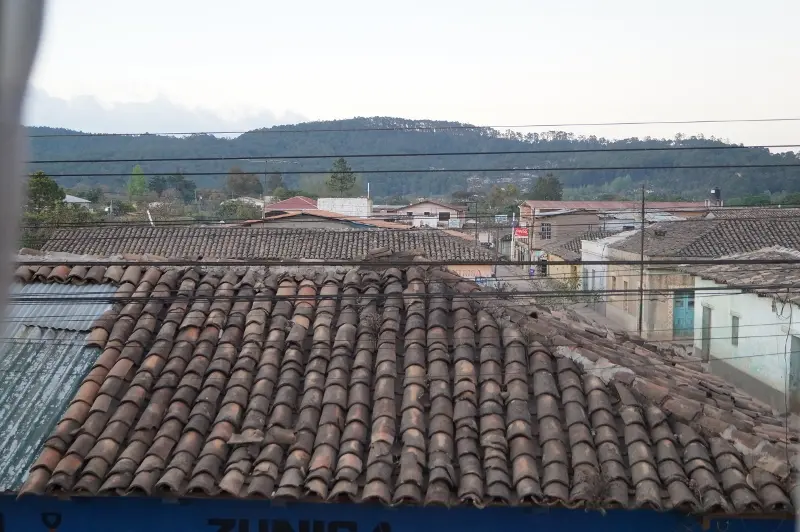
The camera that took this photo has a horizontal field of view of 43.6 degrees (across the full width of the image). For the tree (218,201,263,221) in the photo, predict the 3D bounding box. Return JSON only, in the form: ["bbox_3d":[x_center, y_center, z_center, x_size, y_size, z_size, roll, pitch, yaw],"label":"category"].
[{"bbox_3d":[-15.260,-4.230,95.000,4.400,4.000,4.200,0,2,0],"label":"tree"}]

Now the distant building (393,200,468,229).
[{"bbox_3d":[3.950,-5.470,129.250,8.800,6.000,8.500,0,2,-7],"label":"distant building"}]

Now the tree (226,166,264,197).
[{"bbox_3d":[-34.020,-16.910,220.000,8.400,10.000,8.000,0,2,0],"label":"tree"}]

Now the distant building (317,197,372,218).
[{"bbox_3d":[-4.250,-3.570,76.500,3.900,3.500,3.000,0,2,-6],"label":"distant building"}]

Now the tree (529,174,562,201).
[{"bbox_3d":[27.670,-13.530,190.000,6.500,8.500,6.300,0,2,0],"label":"tree"}]

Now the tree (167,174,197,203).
[{"bbox_3d":[-43.730,-14.460,200.000,6.200,8.500,6.000,0,2,0],"label":"tree"}]

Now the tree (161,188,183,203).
[{"bbox_3d":[-34.300,-9.630,150.000,3.400,4.000,3.300,0,2,0],"label":"tree"}]

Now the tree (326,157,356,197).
[{"bbox_3d":[-9.950,-13.380,170.000,5.200,10.500,5.100,0,2,0],"label":"tree"}]

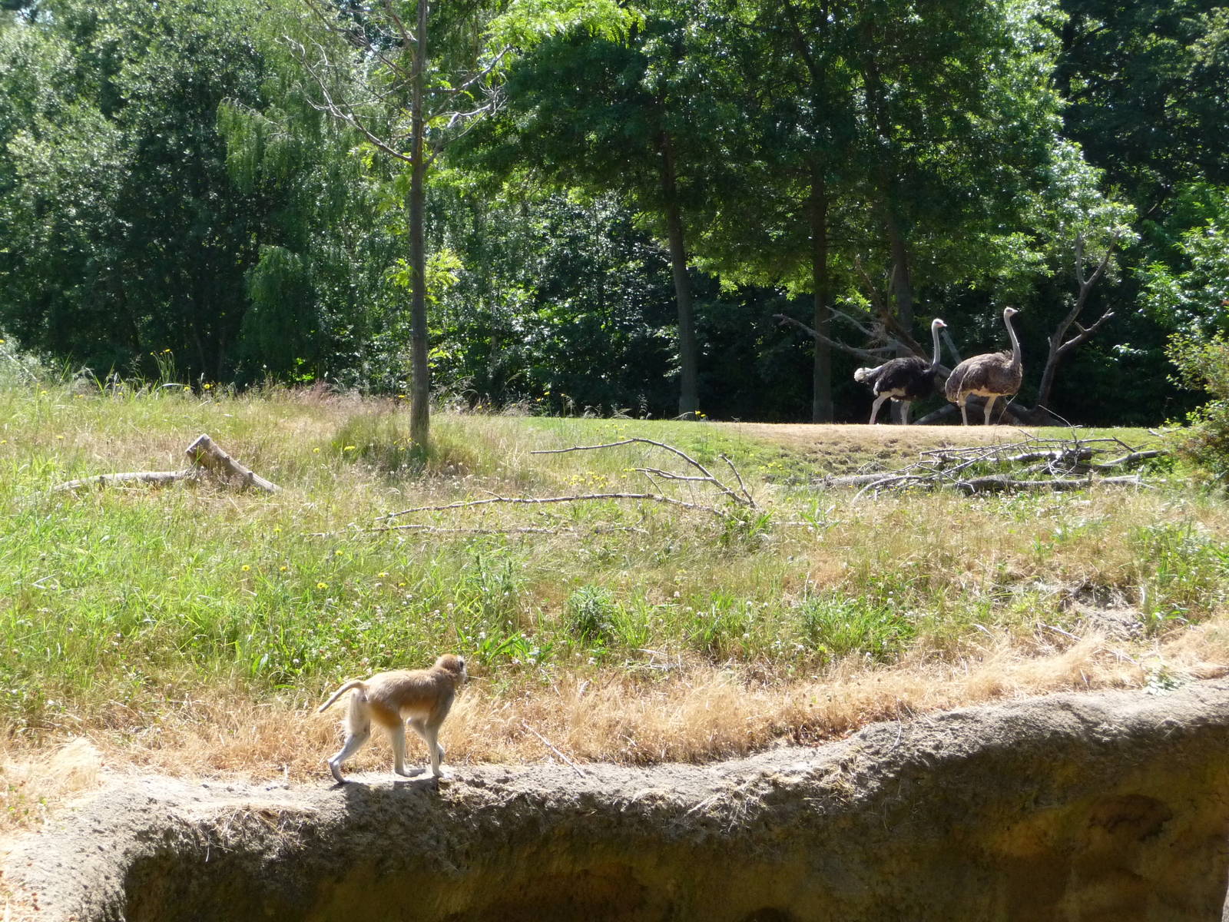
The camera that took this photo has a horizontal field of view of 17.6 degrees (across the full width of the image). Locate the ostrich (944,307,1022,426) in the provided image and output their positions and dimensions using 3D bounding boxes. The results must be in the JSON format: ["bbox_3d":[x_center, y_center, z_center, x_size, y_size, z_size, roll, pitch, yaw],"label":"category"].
[{"bbox_3d":[5.756,-1.415,62.000,1.200,2.000,0.620,0,3,9],"label":"ostrich"}]

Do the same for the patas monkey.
[{"bbox_3d":[-1.051,1.217,18.800,0.760,0.600,0.200,-1,3,-29],"label":"patas monkey"}]

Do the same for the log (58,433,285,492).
[{"bbox_3d":[-4.384,0.024,39.000,2.200,0.520,0.600,0,2,0],"label":"log"}]

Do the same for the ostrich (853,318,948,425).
[{"bbox_3d":[4.469,-1.325,62.000,1.450,1.820,0.600,0,2,0],"label":"ostrich"}]

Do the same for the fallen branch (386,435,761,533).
[{"bbox_3d":[-0.398,0.218,34.000,3.250,0.700,1.200,0,2,0],"label":"fallen branch"}]

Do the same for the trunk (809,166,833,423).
[{"bbox_3d":[3.582,-2.841,69.000,0.350,4.600,0.350,-1,2,0],"label":"trunk"}]

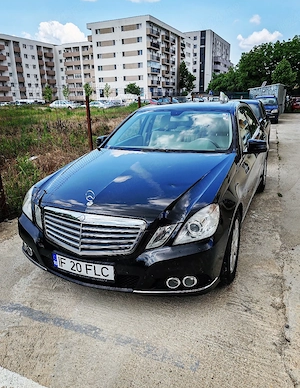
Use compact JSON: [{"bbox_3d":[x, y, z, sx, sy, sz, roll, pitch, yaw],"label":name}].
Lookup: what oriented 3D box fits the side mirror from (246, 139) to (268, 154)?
[{"bbox_3d":[1.107,-0.505,3.247,0.217,0.145,0.170,5,19,24],"label":"side mirror"}]

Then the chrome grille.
[{"bbox_3d":[-0.452,0.270,2.186,0.870,0.285,0.170,5,19,24],"label":"chrome grille"}]

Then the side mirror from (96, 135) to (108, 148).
[{"bbox_3d":[-0.586,-0.670,3.992,0.217,0.150,0.170,5,19,24],"label":"side mirror"}]

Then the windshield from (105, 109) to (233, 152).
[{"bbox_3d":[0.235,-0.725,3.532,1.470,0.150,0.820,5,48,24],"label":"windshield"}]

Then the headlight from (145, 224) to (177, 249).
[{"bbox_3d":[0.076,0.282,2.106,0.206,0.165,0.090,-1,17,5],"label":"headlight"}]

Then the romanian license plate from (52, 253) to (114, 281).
[{"bbox_3d":[-0.472,0.511,2.193,0.520,0.112,0.020,5,16,24],"label":"romanian license plate"}]

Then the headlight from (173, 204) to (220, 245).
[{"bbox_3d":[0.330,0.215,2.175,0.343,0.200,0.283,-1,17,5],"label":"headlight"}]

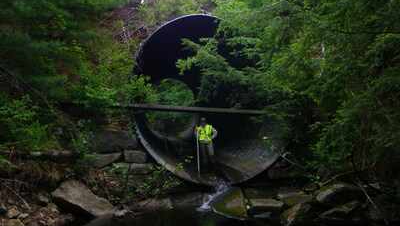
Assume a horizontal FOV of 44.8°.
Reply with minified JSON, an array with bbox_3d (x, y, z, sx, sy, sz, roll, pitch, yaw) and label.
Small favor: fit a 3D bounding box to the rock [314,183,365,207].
[{"bbox_3d":[3.190,1.860,11.150,1.150,0.560,0.850,0,-1,11],"label":"rock"}]

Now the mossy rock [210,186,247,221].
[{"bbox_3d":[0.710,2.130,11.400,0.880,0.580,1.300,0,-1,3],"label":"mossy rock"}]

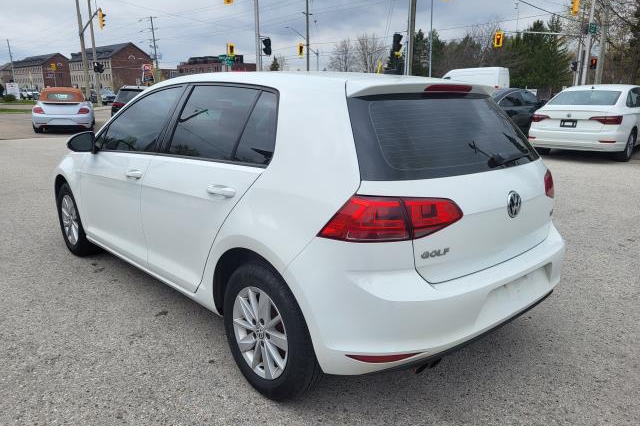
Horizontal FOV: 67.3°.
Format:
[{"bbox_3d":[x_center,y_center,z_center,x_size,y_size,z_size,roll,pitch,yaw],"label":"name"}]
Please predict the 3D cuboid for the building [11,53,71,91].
[{"bbox_3d":[-98.069,-49.027,171.940,27.000,14.000,12.500,12,18,40],"label":"building"}]

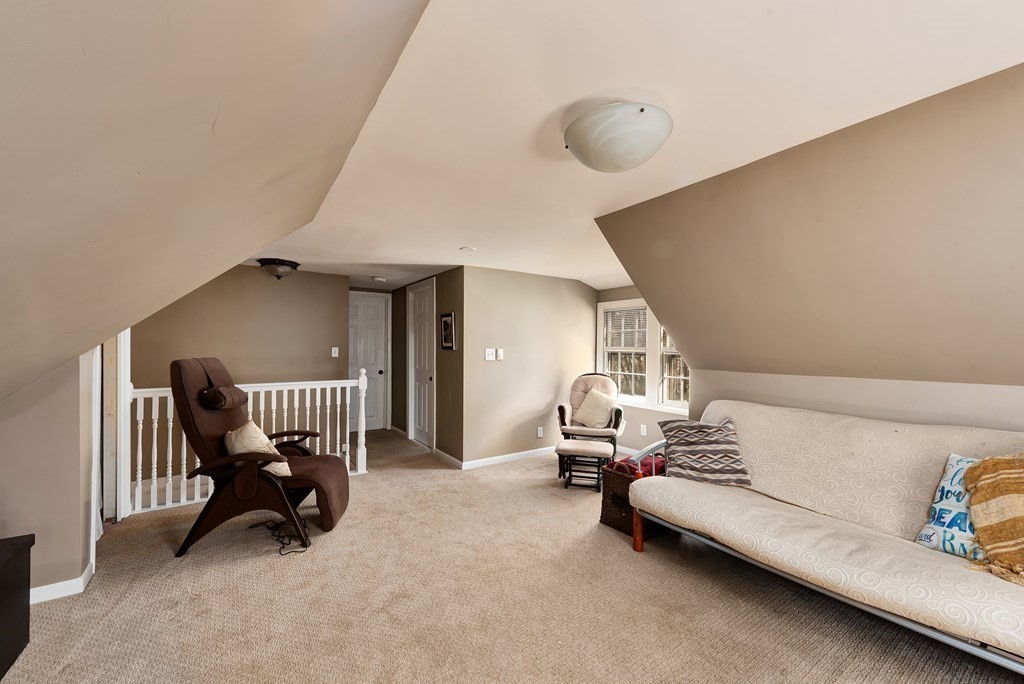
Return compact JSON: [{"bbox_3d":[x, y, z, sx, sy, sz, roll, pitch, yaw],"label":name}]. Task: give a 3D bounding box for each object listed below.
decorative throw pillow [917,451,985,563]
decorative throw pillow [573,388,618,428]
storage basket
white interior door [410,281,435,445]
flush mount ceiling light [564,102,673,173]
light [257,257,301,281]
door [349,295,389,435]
[{"bbox_3d":[2.104,0.736,1.693,0.140,0.430,0.420,27,-8,-30],"label":"decorative throw pillow"},{"bbox_3d":[0.890,0.710,4.220,0.360,0.390,0.140,26,-11,23],"label":"decorative throw pillow"},{"bbox_3d":[0.969,1.107,2.901,0.480,0.430,0.380,0,0,-33],"label":"storage basket"},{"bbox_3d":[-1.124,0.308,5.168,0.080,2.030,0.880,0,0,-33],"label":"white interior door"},{"bbox_3d":[0.385,-0.727,1.470,0.375,0.150,0.375,0,0,0],"label":"flush mount ceiling light"},{"bbox_3d":[-2.273,-0.698,3.895,0.370,0.180,0.370,0,0,-33],"label":"light"},{"bbox_3d":[-2.262,0.327,5.979,0.760,2.040,0.080,0,0,-33],"label":"door"}]

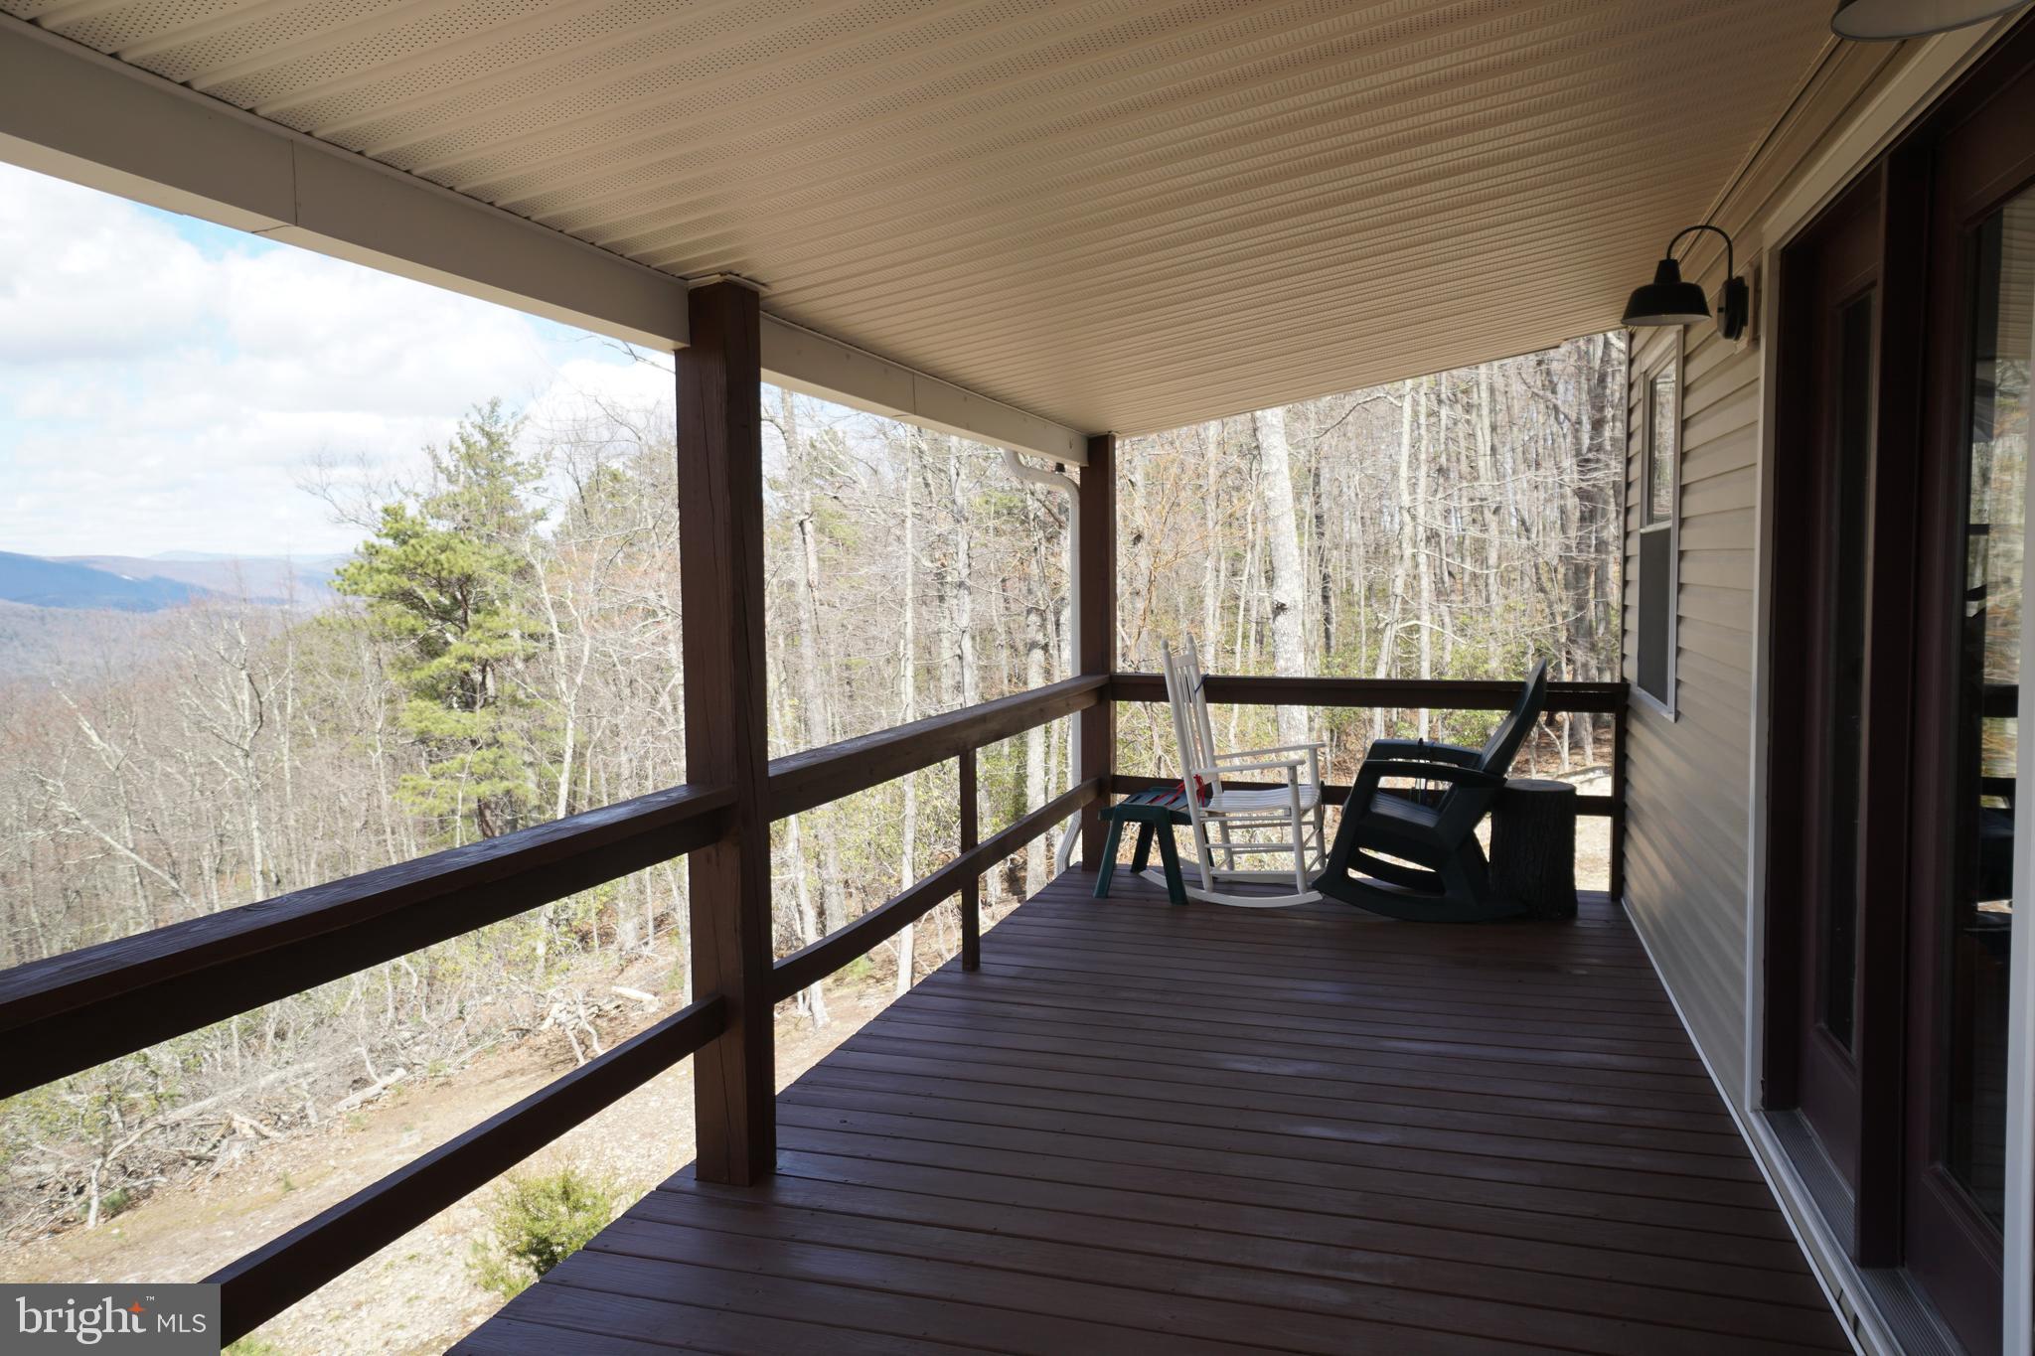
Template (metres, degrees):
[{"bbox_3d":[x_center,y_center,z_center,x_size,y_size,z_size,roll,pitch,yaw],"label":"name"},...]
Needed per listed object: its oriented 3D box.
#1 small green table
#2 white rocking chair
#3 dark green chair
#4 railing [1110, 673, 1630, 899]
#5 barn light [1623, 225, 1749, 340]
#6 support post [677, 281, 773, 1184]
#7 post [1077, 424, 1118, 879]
[{"bbox_3d":[0.646,0.740,6.397,0.430,0.410,0.640,1,4,21],"label":"small green table"},{"bbox_3d":[0.980,0.380,6.227,0.830,1.145,0.640,1,4,21],"label":"white rocking chair"},{"bbox_3d":[1.729,0.442,5.961,0.920,1.043,0.720,1,4,17],"label":"dark green chair"},{"bbox_3d":[1.533,0.466,6.400,2.265,0.939,0.140,1,4,17],"label":"railing"},{"bbox_3d":[1.719,-1.014,3.646,0.290,0.290,0.215,1,4,17],"label":"barn light"},{"bbox_3d":[-0.675,0.139,3.283,0.140,2.070,0.140,1,4,17],"label":"support post"},{"bbox_3d":[0.387,-0.114,6.750,0.140,2.070,0.140,1,4,17],"label":"post"}]

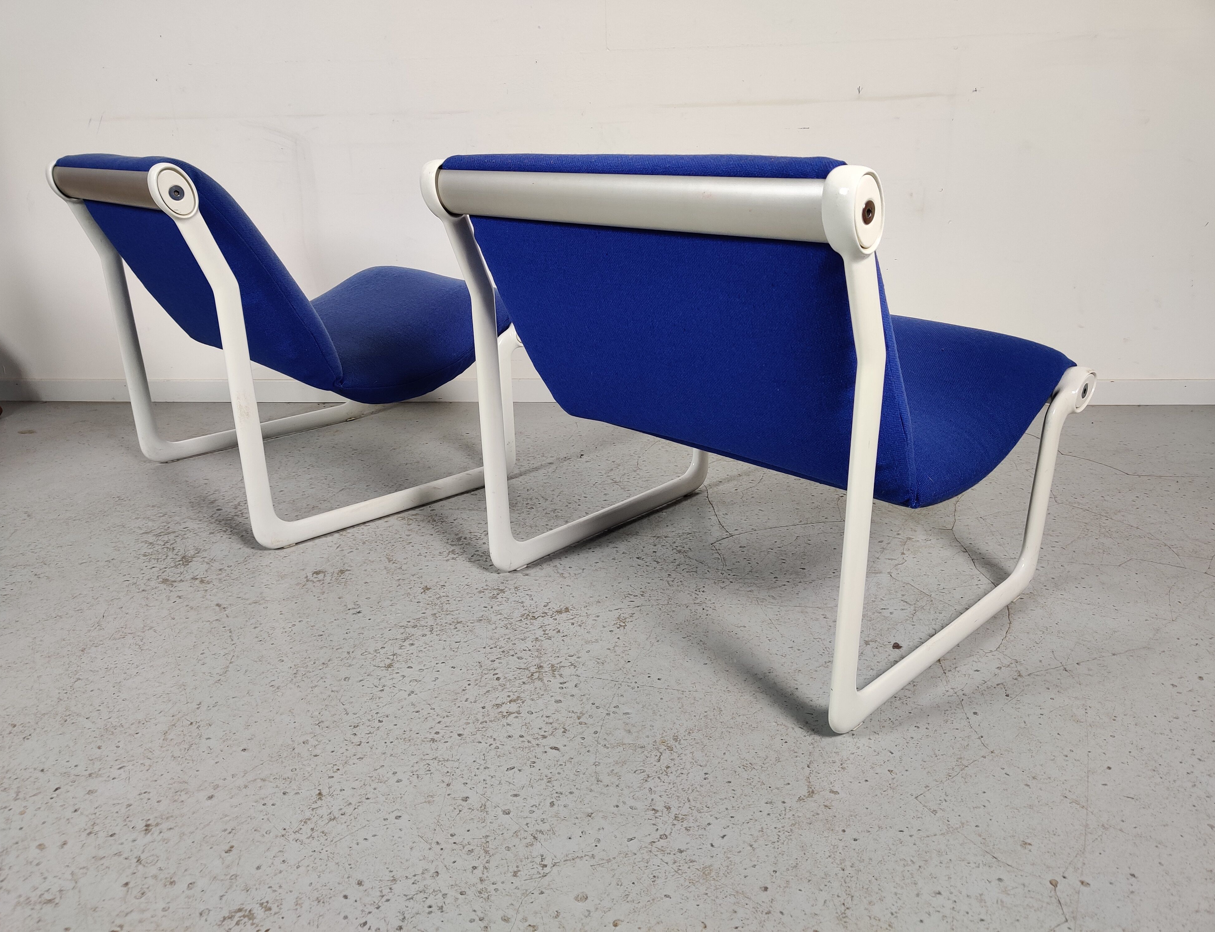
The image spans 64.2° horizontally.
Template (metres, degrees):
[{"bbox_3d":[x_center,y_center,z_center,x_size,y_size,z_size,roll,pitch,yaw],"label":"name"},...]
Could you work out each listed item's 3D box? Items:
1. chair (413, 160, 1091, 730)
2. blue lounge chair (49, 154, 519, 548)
[{"bbox_3d":[0.254,-0.129,1.509,0.748,0.693,0.713,-20,27,-41],"label":"chair"},{"bbox_3d":[-0.638,-0.315,2.082,0.748,0.702,0.713,-18,25,-37],"label":"blue lounge chair"}]

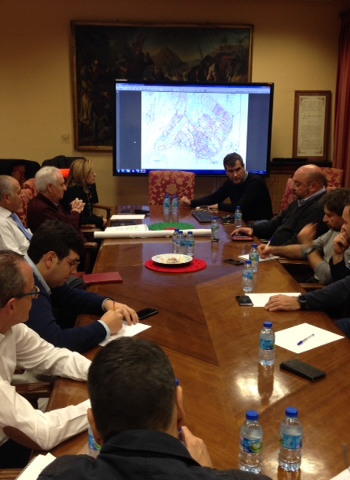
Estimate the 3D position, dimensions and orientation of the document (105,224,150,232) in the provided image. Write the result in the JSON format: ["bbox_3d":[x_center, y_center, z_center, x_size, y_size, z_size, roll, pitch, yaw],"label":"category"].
[{"bbox_3d":[-0.384,-0.086,4.893,0.340,0.016,0.300,1,12,0],"label":"document"}]

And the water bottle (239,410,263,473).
[{"bbox_3d":[0.204,0.543,1.653,0.059,0.168,0.059,1,12,0],"label":"water bottle"}]

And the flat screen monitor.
[{"bbox_3d":[0.210,-1.274,7.093,1.830,1.070,0.090,0,13,0],"label":"flat screen monitor"}]

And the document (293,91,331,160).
[{"bbox_3d":[1.711,-1.419,7.626,0.445,0.870,0.040,0,13,0],"label":"document"}]

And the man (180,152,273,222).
[{"bbox_3d":[0.559,-0.115,5.407,0.800,1.280,0.700,-11,16,-39],"label":"man"}]

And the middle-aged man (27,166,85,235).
[{"bbox_3d":[-0.840,0.034,4.824,0.750,1.250,0.550,2,13,11],"label":"middle-aged man"}]

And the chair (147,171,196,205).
[{"bbox_3d":[-0.029,-0.135,6.232,0.560,1.070,0.620,0,12,-1],"label":"chair"}]

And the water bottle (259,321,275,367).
[{"bbox_3d":[0.353,0.395,2.342,0.059,0.168,0.059,1,12,0],"label":"water bottle"}]

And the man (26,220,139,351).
[{"bbox_3d":[-0.535,0.522,2.743,0.840,1.230,0.580,1,12,3],"label":"man"}]

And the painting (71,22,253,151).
[{"bbox_3d":[-0.163,-1.913,7.741,2.260,1.600,0.070,0,12,-1],"label":"painting"}]

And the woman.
[{"bbox_3d":[-0.781,-0.122,5.609,0.720,1.220,0.500,4,13,17],"label":"woman"}]

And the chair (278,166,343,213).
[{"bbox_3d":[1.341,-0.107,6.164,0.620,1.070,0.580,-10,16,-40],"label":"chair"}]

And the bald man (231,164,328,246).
[{"bbox_3d":[0.780,0.081,4.529,0.800,1.270,0.600,-5,14,-22],"label":"bald man"}]

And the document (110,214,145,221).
[{"bbox_3d":[-0.416,-0.203,5.465,0.297,0.004,0.215,1,12,0],"label":"document"}]

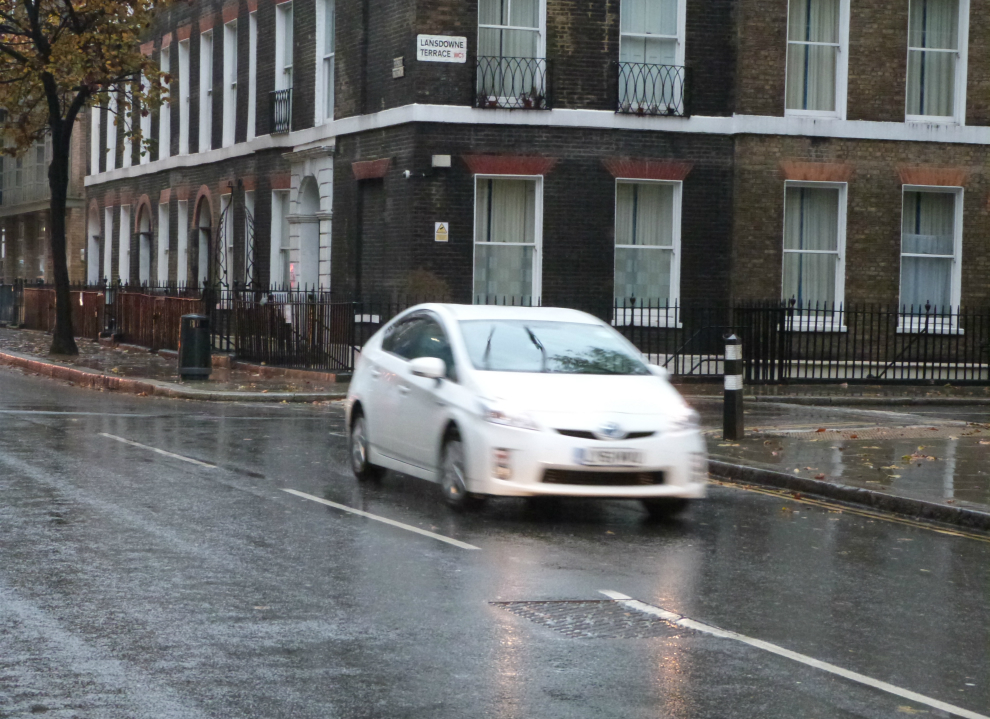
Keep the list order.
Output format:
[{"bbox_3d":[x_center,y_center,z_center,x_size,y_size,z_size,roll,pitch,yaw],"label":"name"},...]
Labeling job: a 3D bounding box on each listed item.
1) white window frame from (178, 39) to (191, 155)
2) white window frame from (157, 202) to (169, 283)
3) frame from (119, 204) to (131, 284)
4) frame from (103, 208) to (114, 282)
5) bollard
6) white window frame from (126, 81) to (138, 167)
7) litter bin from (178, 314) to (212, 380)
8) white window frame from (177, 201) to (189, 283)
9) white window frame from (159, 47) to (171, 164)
[{"bbox_3d":[-7.093,-6.063,56.968,0.250,2.650,1.200,0,2,-19],"label":"white window frame"},{"bbox_3d":[-7.880,-2.600,59.218,0.250,2.300,1.200,0,2,-19],"label":"white window frame"},{"bbox_3d":[-9.544,-2.823,64.145,0.250,2.350,1.250,0,2,-19],"label":"frame"},{"bbox_3d":[-10.327,-2.909,66.465,0.250,2.350,1.200,0,2,-19],"label":"frame"},{"bbox_3d":[2.437,0.279,25.056,0.150,1.080,0.150,2,2,37],"label":"bollard"},{"bbox_3d":[-9.420,-6.271,63.857,0.250,2.550,1.220,0,2,-19],"label":"white window frame"},{"bbox_3d":[-4.616,-0.197,37.957,0.502,1.019,0.502,1,2,-19],"label":"litter bin"},{"bbox_3d":[-7.157,-2.612,57.181,0.200,2.159,1.109,1,2,-19],"label":"white window frame"},{"bbox_3d":[-7.828,-6.132,59.144,0.250,2.650,1.250,0,2,-19],"label":"white window frame"}]

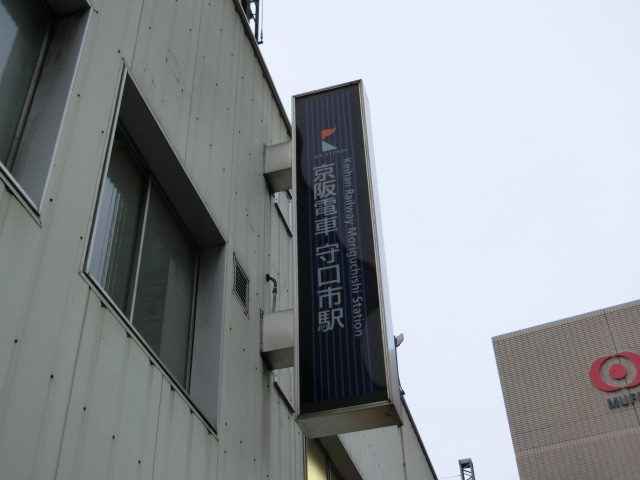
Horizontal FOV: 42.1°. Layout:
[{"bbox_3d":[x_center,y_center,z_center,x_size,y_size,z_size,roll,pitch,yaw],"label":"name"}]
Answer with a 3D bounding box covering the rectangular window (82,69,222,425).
[{"bbox_3d":[-1.013,0.118,5.184,0.196,1.582,1.765,-12,-41,11],"label":"rectangular window"}]

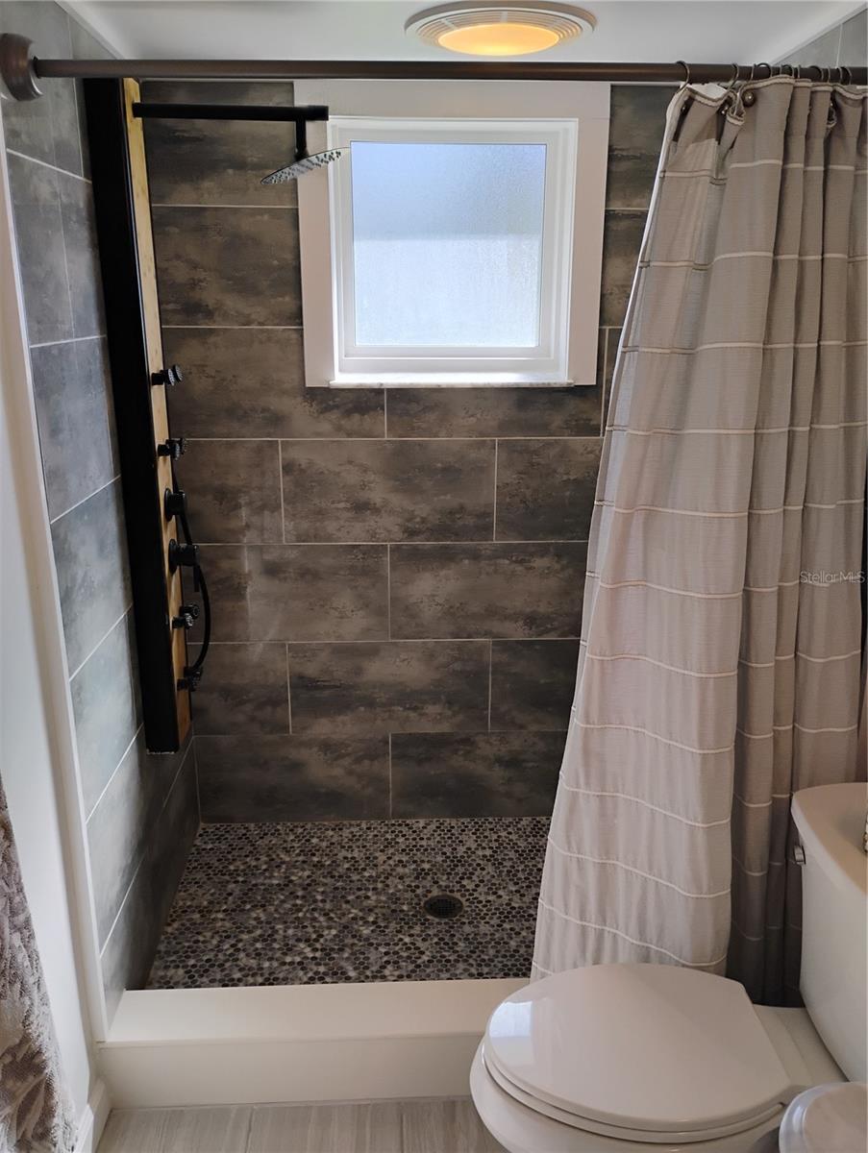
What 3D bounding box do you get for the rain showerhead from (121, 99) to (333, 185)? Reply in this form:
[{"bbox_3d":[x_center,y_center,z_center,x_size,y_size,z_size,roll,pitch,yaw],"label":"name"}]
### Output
[{"bbox_3d":[-0.408,-0.921,1.991,0.452,0.159,0.204,-1,17,-3],"label":"rain showerhead"}]

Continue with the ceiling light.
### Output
[{"bbox_3d":[0.138,-1.120,1.956,0.392,0.047,0.392,-1,17,-3],"label":"ceiling light"}]

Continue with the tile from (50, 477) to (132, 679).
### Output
[{"bbox_3d":[-0.707,-0.019,1.955,0.012,0.305,0.490,-1,17,-3],"label":"tile"}]

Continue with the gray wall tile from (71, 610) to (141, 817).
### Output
[{"bbox_3d":[-0.707,0.287,2.010,0.012,0.305,0.417,-1,17,-3],"label":"gray wall tile"}]

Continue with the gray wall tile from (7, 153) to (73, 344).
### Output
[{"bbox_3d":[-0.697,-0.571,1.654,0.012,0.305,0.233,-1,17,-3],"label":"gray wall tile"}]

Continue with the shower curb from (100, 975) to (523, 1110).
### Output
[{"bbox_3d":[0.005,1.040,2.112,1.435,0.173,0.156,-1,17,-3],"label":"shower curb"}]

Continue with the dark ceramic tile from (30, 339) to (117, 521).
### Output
[{"bbox_3d":[-0.703,-0.303,1.831,0.012,0.305,0.417,-1,17,-3],"label":"dark ceramic tile"}]

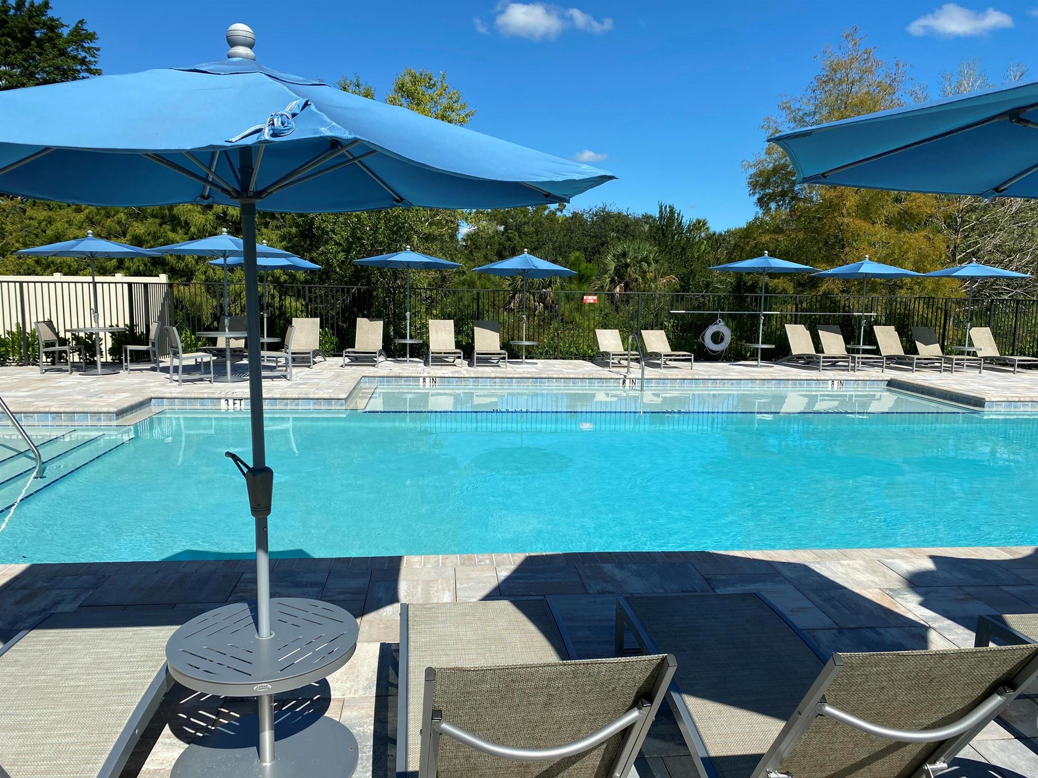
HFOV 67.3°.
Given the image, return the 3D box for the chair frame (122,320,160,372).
[{"bbox_3d":[-6.501,-0.732,13.440,0.550,0.870,0.500,-4,9,-34],"label":"chair frame"}]

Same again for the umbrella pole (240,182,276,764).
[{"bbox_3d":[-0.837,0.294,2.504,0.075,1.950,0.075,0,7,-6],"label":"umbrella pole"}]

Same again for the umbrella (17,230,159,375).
[{"bbox_3d":[-7.102,-1.455,13.054,2.200,2.380,2.200,0,7,-6],"label":"umbrella"}]

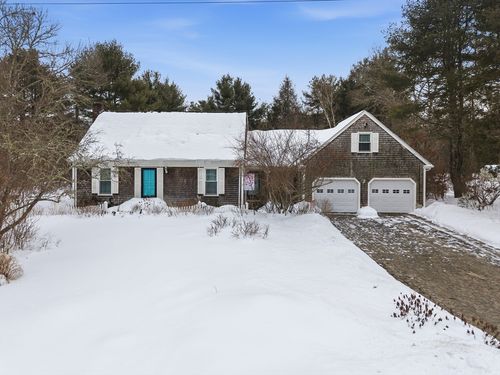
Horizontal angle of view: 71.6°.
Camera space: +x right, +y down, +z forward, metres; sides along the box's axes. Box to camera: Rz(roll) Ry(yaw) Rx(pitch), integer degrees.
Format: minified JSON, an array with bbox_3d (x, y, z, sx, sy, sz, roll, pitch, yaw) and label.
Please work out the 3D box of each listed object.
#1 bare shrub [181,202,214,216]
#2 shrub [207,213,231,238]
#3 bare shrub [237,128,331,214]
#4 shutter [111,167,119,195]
[{"bbox_3d":[-2.907,1.218,19.200,1.883,0.775,1.200,0,0,2],"label":"bare shrub"},{"bbox_3d":[-1.108,1.337,12.200,0.809,0.774,0.750,0,0,2],"label":"shrub"},{"bbox_3d":[1.762,-0.868,18.800,4.989,4.663,4.200,0,0,2],"label":"bare shrub"},{"bbox_3d":[-8.501,-0.418,21.800,0.503,1.717,0.060,0,0,2],"label":"shutter"}]

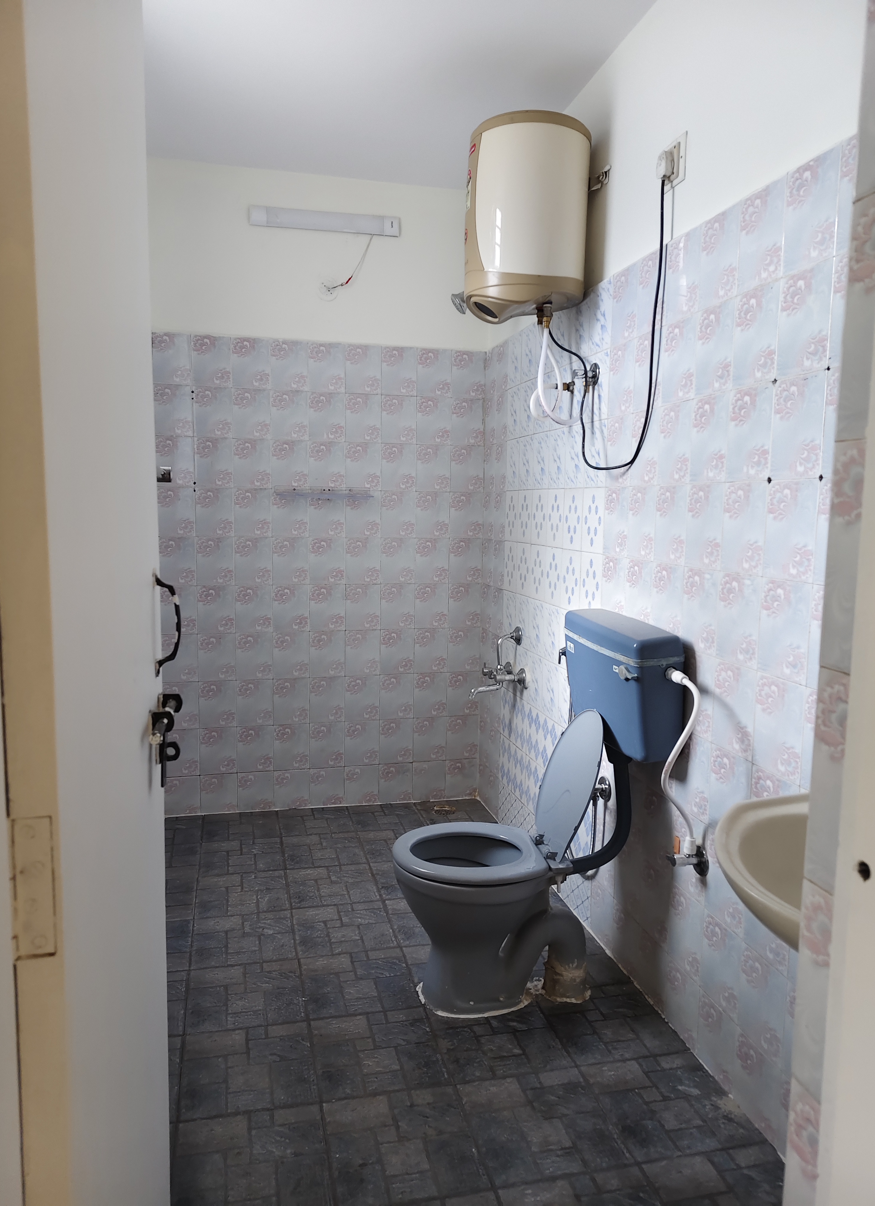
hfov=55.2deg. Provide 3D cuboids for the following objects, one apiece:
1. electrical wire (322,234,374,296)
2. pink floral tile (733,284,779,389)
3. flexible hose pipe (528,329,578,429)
[{"bbox_3d":[-0.366,-1.390,3.413,0.205,0.245,0.030,-1,7,-14],"label":"electrical wire"},{"bbox_3d":[0.672,-0.559,1.761,0.010,0.200,0.152,-1,7,-14],"label":"pink floral tile"},{"bbox_3d":[0.357,-0.675,2.503,0.160,0.285,0.180,-1,7,-14],"label":"flexible hose pipe"}]

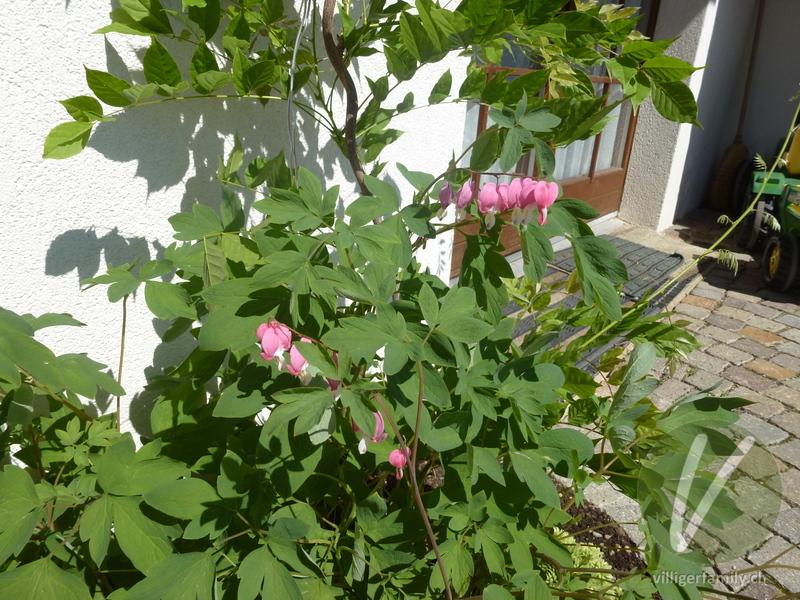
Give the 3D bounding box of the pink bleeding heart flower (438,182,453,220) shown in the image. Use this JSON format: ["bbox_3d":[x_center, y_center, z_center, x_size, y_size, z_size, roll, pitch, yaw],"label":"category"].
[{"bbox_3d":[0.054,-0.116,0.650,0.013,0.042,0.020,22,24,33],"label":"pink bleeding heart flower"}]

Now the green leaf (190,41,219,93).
[{"bbox_3d":[-0.289,-0.345,0.820,0.044,0.076,0.030,-8,23,-26],"label":"green leaf"}]

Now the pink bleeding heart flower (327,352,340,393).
[{"bbox_3d":[-0.055,0.060,0.460,0.020,0.035,0.020,0,21,-7],"label":"pink bleeding heart flower"}]

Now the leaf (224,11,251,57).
[{"bbox_3d":[-0.246,-0.404,0.840,0.042,0.070,0.030,-7,23,-24],"label":"leaf"}]

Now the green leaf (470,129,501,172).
[{"bbox_3d":[0.120,-0.210,0.780,0.043,0.065,0.030,5,21,7],"label":"green leaf"}]

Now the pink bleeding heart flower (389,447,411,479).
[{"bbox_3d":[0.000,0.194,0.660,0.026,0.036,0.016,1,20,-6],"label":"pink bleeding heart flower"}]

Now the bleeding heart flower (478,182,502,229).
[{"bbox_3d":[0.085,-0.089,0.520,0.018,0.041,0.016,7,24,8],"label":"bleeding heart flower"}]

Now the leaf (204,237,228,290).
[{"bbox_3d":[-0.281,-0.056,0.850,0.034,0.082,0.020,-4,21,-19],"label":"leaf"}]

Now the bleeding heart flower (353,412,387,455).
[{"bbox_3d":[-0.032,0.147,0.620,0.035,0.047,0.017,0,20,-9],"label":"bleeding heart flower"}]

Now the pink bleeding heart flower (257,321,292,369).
[{"bbox_3d":[-0.102,0.036,0.450,0.029,0.037,0.026,-2,21,-13],"label":"pink bleeding heart flower"}]

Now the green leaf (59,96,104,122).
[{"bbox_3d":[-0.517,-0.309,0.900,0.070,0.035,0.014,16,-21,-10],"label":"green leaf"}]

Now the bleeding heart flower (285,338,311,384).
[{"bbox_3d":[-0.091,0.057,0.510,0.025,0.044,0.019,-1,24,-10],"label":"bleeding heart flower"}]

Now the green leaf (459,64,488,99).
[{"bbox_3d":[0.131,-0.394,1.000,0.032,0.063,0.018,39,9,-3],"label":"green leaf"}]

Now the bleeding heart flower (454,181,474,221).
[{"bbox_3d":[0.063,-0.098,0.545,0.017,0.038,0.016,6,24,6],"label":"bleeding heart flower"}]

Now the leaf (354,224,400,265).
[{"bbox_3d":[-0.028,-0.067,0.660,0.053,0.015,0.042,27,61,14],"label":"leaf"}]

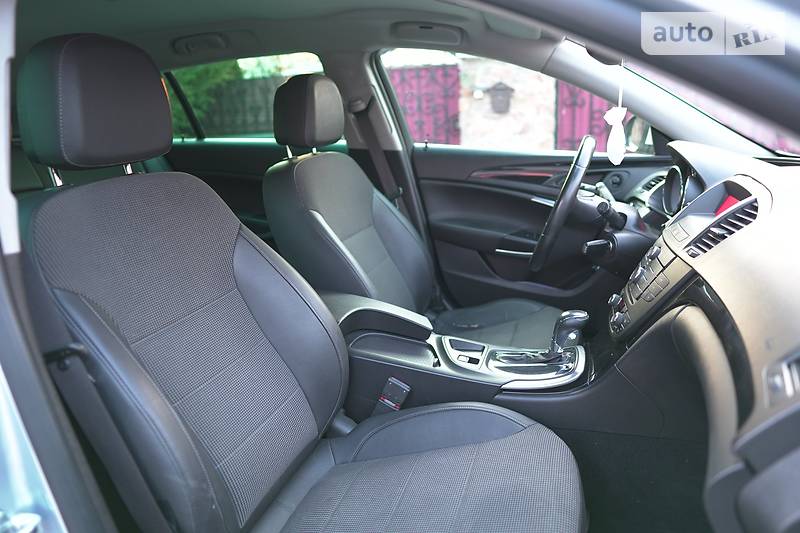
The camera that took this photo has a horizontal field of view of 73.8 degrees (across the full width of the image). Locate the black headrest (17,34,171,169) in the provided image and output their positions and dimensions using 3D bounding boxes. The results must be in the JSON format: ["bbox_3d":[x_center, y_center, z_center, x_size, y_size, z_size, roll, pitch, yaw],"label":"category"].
[{"bbox_3d":[-0.485,-0.266,0.849,0.131,0.201,0.256,2,15,18],"label":"black headrest"}]

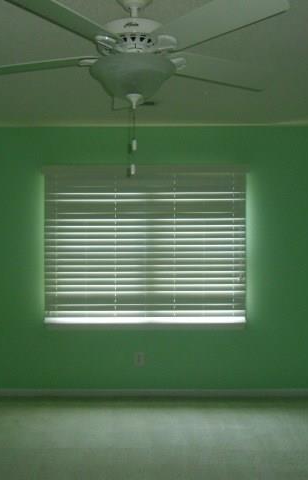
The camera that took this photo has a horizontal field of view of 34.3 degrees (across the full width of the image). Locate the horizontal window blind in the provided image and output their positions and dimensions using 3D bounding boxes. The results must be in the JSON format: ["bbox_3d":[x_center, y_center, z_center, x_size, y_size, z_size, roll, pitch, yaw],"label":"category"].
[{"bbox_3d":[-0.072,0.046,4.375,1.781,1.405,0.070,0,2,0],"label":"horizontal window blind"}]

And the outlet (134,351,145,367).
[{"bbox_3d":[-0.129,1.054,4.441,0.073,0.118,0.010,0,2,0],"label":"outlet"}]

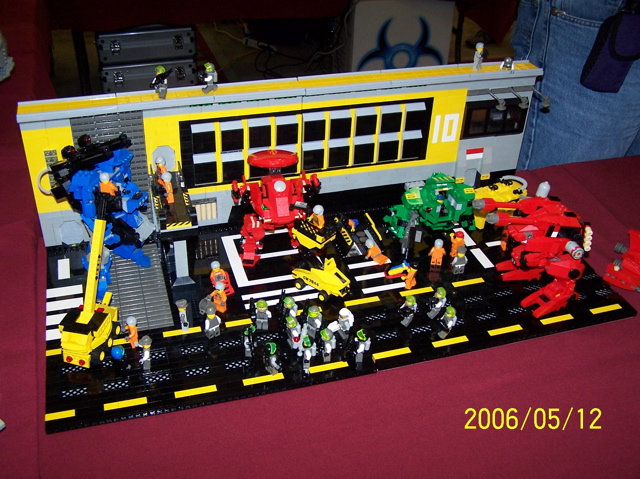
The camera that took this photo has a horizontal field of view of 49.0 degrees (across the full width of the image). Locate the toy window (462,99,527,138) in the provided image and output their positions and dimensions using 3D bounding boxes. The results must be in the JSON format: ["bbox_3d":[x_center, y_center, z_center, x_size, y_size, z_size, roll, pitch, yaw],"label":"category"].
[{"bbox_3d":[0.278,-0.195,1.120,0.110,0.064,0.012,-8,36,-15],"label":"toy window"}]

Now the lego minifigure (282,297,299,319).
[{"bbox_3d":[-0.038,0.091,0.886,0.024,0.041,0.018,31,44,34],"label":"lego minifigure"}]

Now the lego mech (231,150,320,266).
[{"bbox_3d":[-0.061,-0.050,0.980,0.120,0.166,0.078,-4,35,-10],"label":"lego mech"}]

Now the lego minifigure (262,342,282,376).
[{"bbox_3d":[-0.055,0.140,0.816,0.023,0.042,0.025,-6,35,-12],"label":"lego minifigure"}]

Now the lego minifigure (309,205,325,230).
[{"bbox_3d":[-0.004,-0.036,1.027,0.024,0.033,0.022,31,44,34],"label":"lego minifigure"}]

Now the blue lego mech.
[{"bbox_3d":[-0.274,-0.030,0.915,0.112,0.192,0.108,17,37,19],"label":"blue lego mech"}]

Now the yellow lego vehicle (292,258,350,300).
[{"bbox_3d":[0.002,0.050,0.958,0.079,0.041,0.044,24,40,27],"label":"yellow lego vehicle"}]

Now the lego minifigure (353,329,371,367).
[{"bbox_3d":[0.050,0.129,0.839,0.022,0.042,0.025,-7,35,-14],"label":"lego minifigure"}]

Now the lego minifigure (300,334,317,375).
[{"bbox_3d":[-0.014,0.135,0.833,0.019,0.042,0.022,-22,42,-31],"label":"lego minifigure"}]

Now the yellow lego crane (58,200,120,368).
[{"bbox_3d":[-0.266,0.060,0.813,0.044,0.158,0.112,10,35,10],"label":"yellow lego crane"}]

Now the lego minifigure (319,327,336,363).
[{"bbox_3d":[0.009,0.126,0.841,0.022,0.042,0.025,-10,36,-19],"label":"lego minifigure"}]

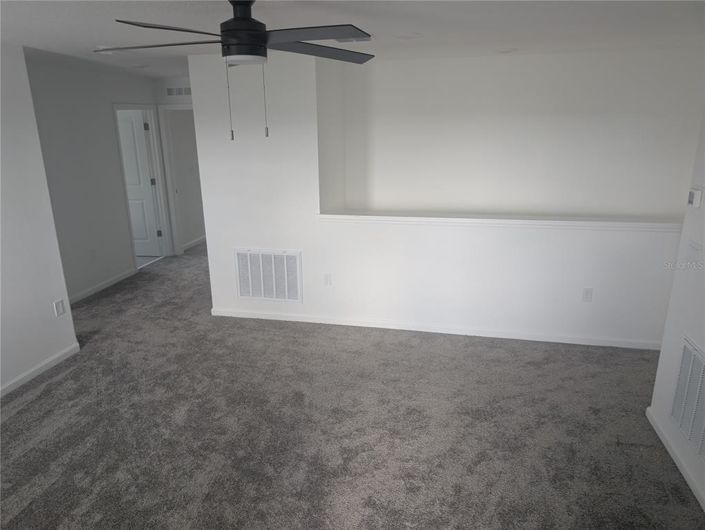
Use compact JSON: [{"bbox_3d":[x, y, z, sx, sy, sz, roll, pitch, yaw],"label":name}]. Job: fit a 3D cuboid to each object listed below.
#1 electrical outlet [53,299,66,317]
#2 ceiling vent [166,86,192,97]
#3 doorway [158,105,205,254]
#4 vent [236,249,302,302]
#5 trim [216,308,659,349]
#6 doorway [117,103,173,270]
[{"bbox_3d":[-2.360,0.351,3.958,0.012,0.124,0.083,3,16,12],"label":"electrical outlet"},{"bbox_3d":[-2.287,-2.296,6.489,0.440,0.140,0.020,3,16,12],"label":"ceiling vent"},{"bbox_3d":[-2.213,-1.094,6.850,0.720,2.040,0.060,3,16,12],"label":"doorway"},{"bbox_3d":[-0.793,0.105,4.672,0.646,0.518,0.022,3,16,12],"label":"vent"},{"bbox_3d":[0.589,0.577,4.486,4.101,0.080,0.018,3,16,12],"label":"trim"},{"bbox_3d":[-2.764,-1.021,6.503,0.130,2.103,0.892,3,16,12],"label":"doorway"}]

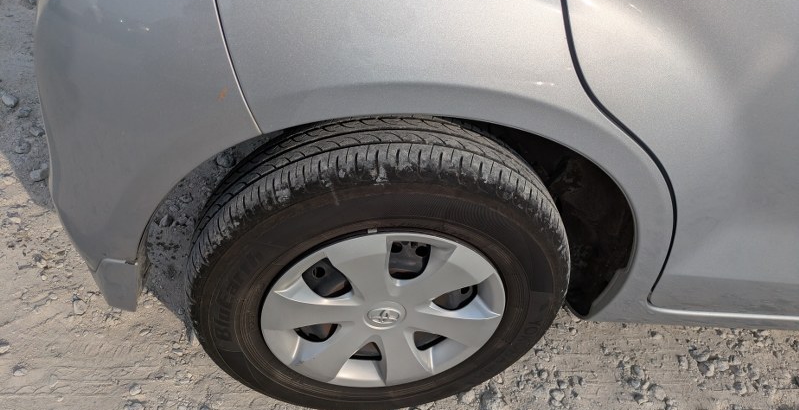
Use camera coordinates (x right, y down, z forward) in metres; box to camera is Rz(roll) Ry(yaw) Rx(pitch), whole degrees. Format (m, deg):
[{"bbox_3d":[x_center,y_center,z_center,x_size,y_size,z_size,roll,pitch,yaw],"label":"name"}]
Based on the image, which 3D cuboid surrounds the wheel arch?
[{"bbox_3d":[0.015,0.021,0.838,0.780,0.440,0.160,3,41,-10],"label":"wheel arch"}]

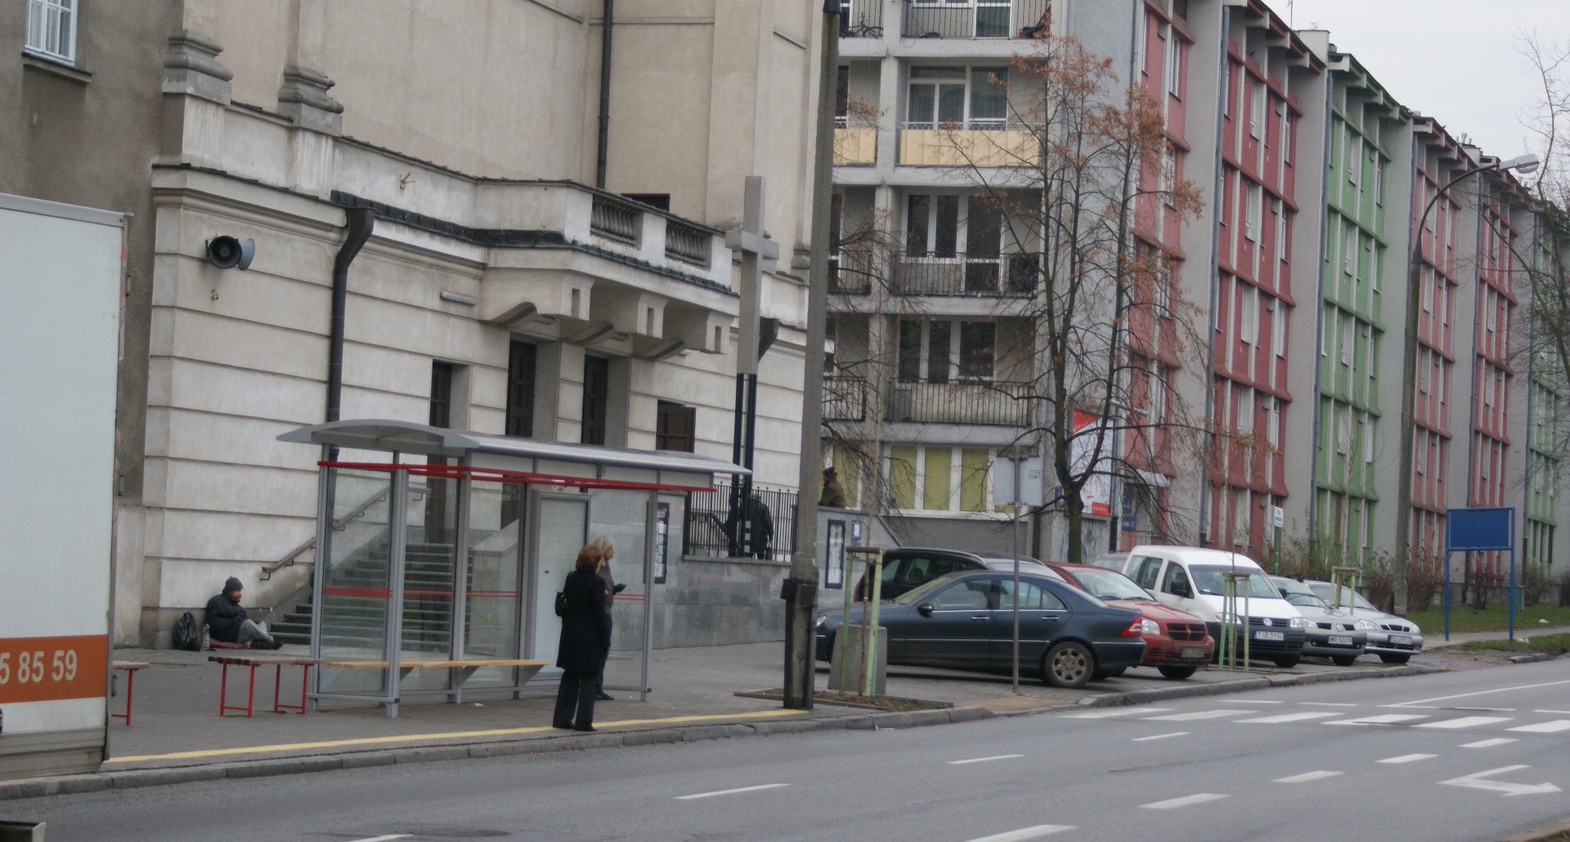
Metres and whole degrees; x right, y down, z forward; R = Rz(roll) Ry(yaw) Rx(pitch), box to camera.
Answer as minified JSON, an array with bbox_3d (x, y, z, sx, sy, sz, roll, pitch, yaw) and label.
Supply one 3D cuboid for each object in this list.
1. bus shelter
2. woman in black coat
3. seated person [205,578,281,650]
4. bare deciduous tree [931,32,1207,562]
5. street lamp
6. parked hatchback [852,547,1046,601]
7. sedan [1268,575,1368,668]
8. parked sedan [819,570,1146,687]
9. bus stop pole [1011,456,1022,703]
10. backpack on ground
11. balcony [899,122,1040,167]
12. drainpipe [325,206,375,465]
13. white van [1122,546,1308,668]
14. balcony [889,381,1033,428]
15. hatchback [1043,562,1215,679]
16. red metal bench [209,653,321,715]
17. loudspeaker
[{"bbox_3d":[-2.545,1.513,35.756,2.054,2.719,6.826,2,-3,20],"label":"bus shelter"},{"bbox_3d":[-1.766,1.884,31.100,0.370,1.630,0.470,5,-3,-40],"label":"woman in black coat"},{"bbox_3d":[-6.747,2.397,44.500,0.880,0.880,0.550,2,-2,16],"label":"seated person"},{"bbox_3d":[5.274,-1.414,67.000,5.000,11.382,4.700,2,-2,0],"label":"bare deciduous tree"},{"bbox_3d":[12.504,-0.298,65.765,2.400,9.300,0.350,2,-2,18],"label":"street lamp"},{"bbox_3d":[2.870,2.630,49.000,1.770,1.620,4.350,4,-3,-39],"label":"parked hatchback"},{"bbox_3d":[8.306,3.428,61.727,1.770,1.457,4.200,4,-3,-29],"label":"sedan"},{"bbox_3d":[2.615,2.642,45.935,4.526,1.426,1.730,2,-2,15],"label":"parked sedan"},{"bbox_3d":[2.900,1.929,44.800,0.070,3.029,0.070,0,-2,18],"label":"bus stop pole"},{"bbox_3d":[-7.282,2.567,43.500,0.240,0.460,0.320,0,-3,41],"label":"backpack on ground"},{"bbox_3d":[4.133,-5.945,77.729,3.100,1.000,1.100,2,-2,16],"label":"balcony"},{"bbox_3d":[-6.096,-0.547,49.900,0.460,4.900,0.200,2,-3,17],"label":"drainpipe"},{"bbox_3d":[6.796,2.946,56.940,1.800,1.833,4.405,3,-2,-18],"label":"white van"},{"bbox_3d":[3.969,-0.343,78.027,3.200,1.000,1.150,2,-3,16],"label":"balcony"},{"bbox_3d":[4.041,2.767,49.936,1.750,1.530,4.410,5,-3,-42],"label":"hatchback"},{"bbox_3d":[-4.663,2.379,32.100,0.420,0.510,1.320,2,-3,20],"label":"red metal bench"},{"bbox_3d":[-7.101,-2.153,45.800,0.620,0.440,0.500,3,-2,-15],"label":"loudspeaker"}]

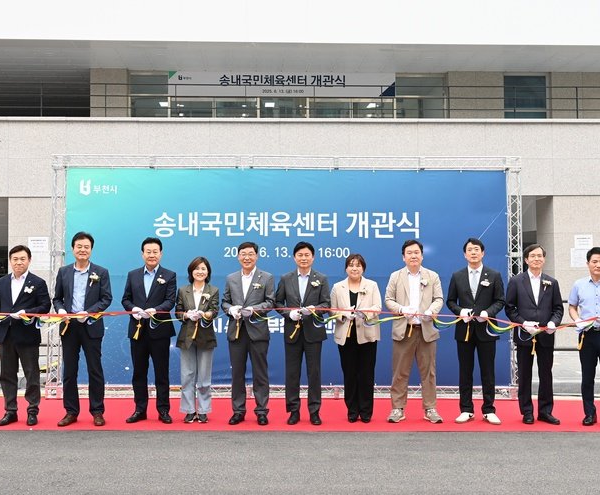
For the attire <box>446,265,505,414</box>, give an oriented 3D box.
[{"bbox_3d":[1.703,0.893,6.800,0.571,1.455,0.360,0,-2,8],"label":"attire"}]

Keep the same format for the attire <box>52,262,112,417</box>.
[{"bbox_3d":[-2.076,0.874,6.660,0.559,1.463,0.360,0,-2,-5],"label":"attire"}]

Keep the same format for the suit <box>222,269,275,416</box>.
[{"bbox_3d":[-0.494,0.912,6.730,0.508,1.421,0.360,0,-2,-2],"label":"suit"}]

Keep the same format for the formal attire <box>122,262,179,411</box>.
[{"bbox_3d":[-1.460,0.893,6.800,0.532,1.455,0.360,0,-2,-6],"label":"formal attire"}]

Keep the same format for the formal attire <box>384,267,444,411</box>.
[{"bbox_3d":[1.111,0.887,6.830,0.560,1.400,0.370,0,-1,6],"label":"formal attire"}]

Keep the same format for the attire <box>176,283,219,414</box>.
[{"bbox_3d":[-0.993,0.978,6.790,0.418,1.279,0.330,0,-2,-5],"label":"attire"}]

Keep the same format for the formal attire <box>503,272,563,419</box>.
[{"bbox_3d":[2.265,0.927,6.770,0.549,1.410,0.360,0,-2,10],"label":"formal attire"}]

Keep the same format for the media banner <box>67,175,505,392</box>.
[{"bbox_3d":[-0.135,0.338,7.900,5.000,2.450,0.050,0,-2,0],"label":"media banner"}]

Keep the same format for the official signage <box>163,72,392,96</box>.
[{"bbox_3d":[-0.404,-3.621,15.500,5.030,0.570,0.050,0,-1,-1],"label":"official signage"}]

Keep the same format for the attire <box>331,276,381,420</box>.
[{"bbox_3d":[0.555,0.984,6.860,0.490,1.400,0.360,0,-1,3],"label":"attire"}]

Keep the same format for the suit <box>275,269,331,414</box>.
[{"bbox_3d":[0.034,0.912,6.800,0.540,1.410,0.370,0,-1,0],"label":"suit"}]

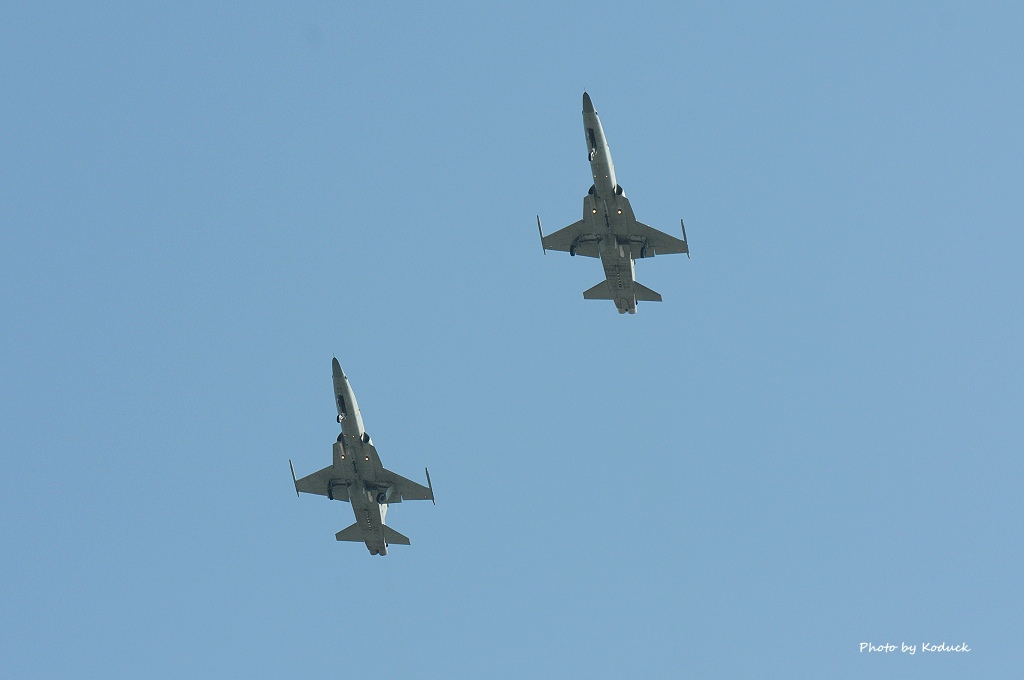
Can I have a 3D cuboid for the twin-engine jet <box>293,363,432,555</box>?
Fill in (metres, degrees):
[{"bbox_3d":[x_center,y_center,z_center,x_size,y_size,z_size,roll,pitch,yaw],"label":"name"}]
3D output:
[{"bbox_3d":[-8.519,6.176,364.505,8.200,4.080,14.500,3,-50,18],"label":"twin-engine jet"}]

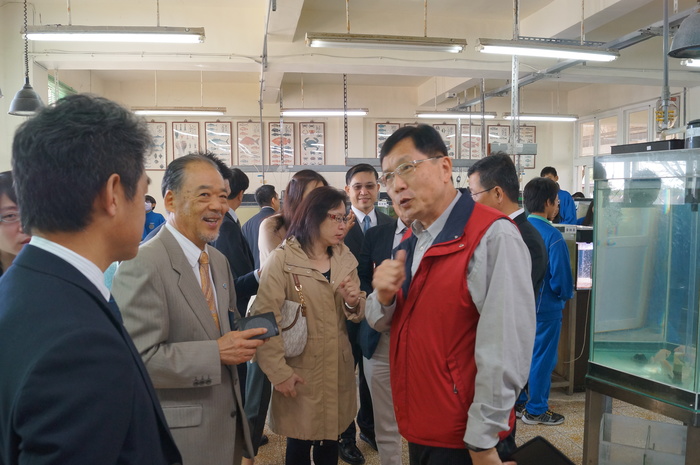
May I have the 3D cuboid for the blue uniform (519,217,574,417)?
[{"bbox_3d":[1.325,0.566,3.554,0.350,1.377,0.470,-2,4,-12],"label":"blue uniform"}]

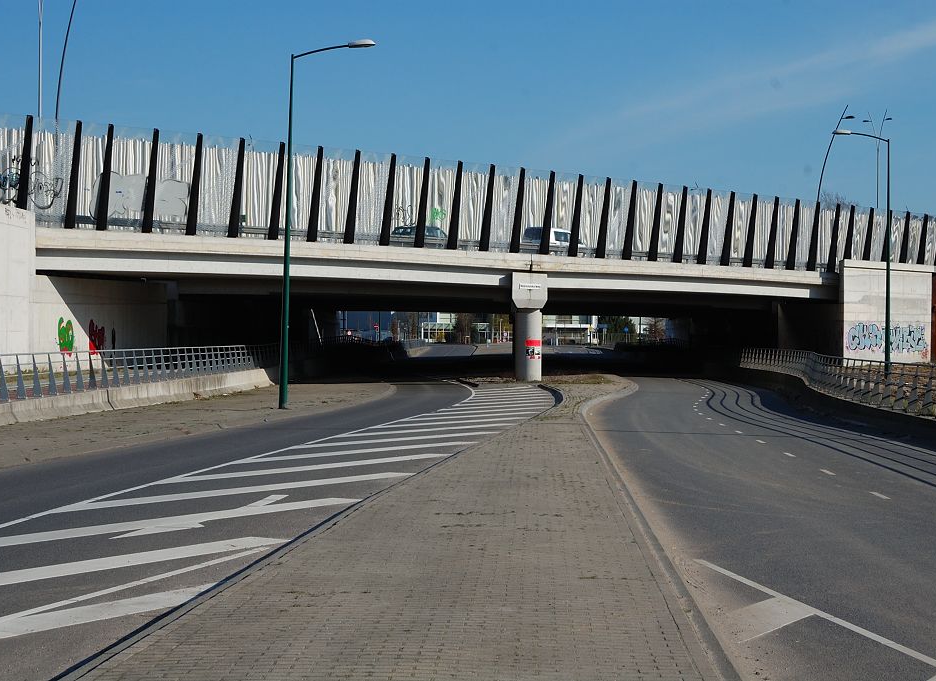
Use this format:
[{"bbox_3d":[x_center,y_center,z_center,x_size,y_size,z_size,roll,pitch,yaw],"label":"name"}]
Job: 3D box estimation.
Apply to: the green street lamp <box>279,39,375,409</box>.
[{"bbox_3d":[-3.497,-2.894,44.400,2.200,9.160,0.320,1,1,5],"label":"green street lamp"}]

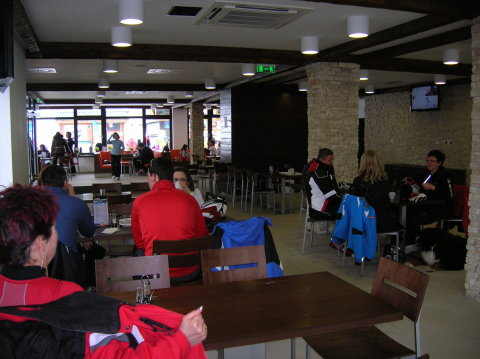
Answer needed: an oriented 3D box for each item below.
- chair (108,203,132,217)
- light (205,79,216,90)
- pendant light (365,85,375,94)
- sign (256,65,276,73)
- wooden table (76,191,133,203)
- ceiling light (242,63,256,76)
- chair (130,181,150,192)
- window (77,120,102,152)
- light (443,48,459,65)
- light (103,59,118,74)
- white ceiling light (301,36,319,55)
[{"bbox_3d":[-1.229,0.722,5.069,0.448,0.837,0.542,-3,6,-18],"label":"chair"},{"bbox_3d":[-0.660,-2.161,10.659,0.225,0.205,0.225,-2,6,-18],"label":"light"},{"bbox_3d":[3.469,-2.414,12.578,0.235,0.190,0.235,-2,6,-18],"label":"pendant light"},{"bbox_3d":[0.448,-1.855,7.935,0.345,0.148,0.059,-3,6,-18],"label":"sign"},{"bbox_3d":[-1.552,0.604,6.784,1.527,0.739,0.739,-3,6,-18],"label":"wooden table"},{"bbox_3d":[0.162,-1.927,8.199,0.231,0.222,0.231,-1,6,0],"label":"ceiling light"},{"bbox_3d":[-1.429,0.496,7.345,0.448,0.837,0.542,-3,6,-18],"label":"chair"},{"bbox_3d":[-6.218,-1.762,19.467,1.080,1.370,0.100,-2,6,-18],"label":"window"},{"bbox_3d":[3.007,-1.740,6.691,0.214,0.175,0.214,-3,6,-18],"label":"light"},{"bbox_3d":[-2.062,-1.819,7.529,0.225,0.205,0.225,-2,6,-18],"label":"light"},{"bbox_3d":[0.969,-1.831,6.447,0.235,0.190,0.235,-2,6,-18],"label":"white ceiling light"}]

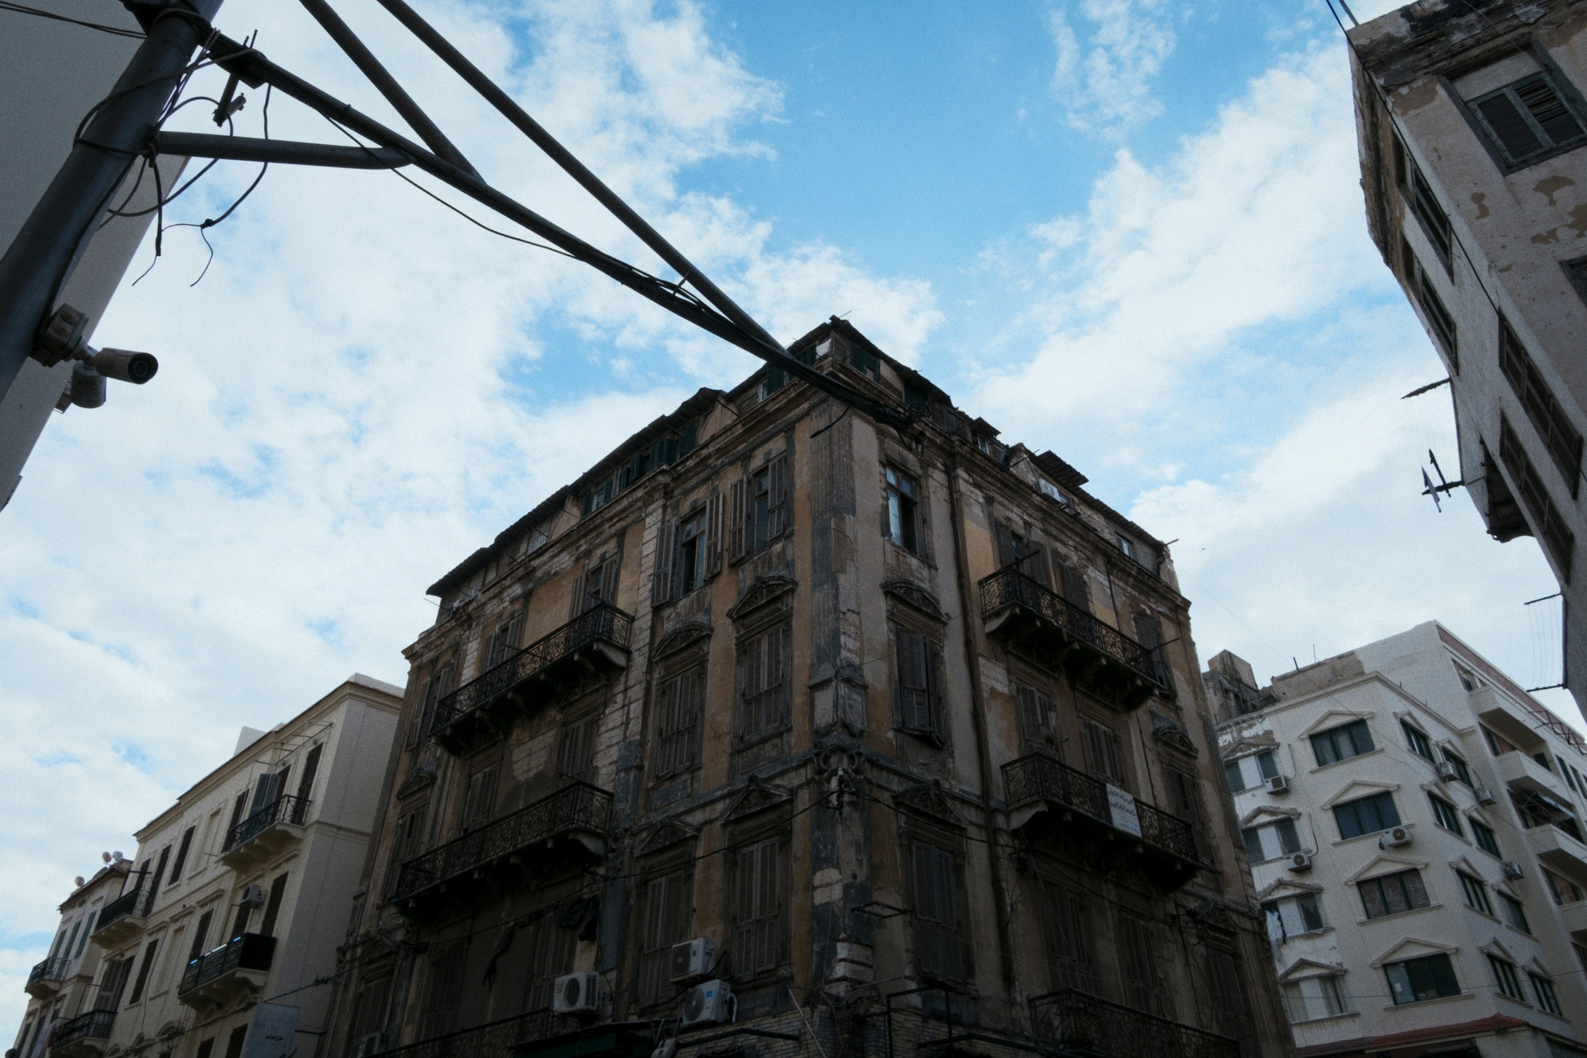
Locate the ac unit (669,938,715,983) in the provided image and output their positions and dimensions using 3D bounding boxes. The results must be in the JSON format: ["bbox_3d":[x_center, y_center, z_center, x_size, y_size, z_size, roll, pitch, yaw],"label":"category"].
[{"bbox_3d":[-1.697,7.296,17.871,0.785,0.550,0.265,-30,-46,34],"label":"ac unit"}]

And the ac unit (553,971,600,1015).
[{"bbox_3d":[-4.037,8.639,19.692,0.870,0.600,0.300,-30,-46,34],"label":"ac unit"}]

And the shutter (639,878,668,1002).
[{"bbox_3d":[-2.678,7.816,20.071,0.533,2.356,0.060,-30,-46,34],"label":"shutter"}]

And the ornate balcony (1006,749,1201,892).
[{"bbox_3d":[6.912,6.597,23.339,6.000,1.367,0.900,29,-45,-33],"label":"ornate balcony"}]

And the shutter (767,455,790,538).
[{"bbox_3d":[-0.356,-0.685,22.580,0.503,2.120,0.050,-30,-46,34],"label":"shutter"}]

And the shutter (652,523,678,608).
[{"bbox_3d":[-3.184,0.796,26.274,0.522,2.375,0.050,-21,-41,26],"label":"shutter"}]

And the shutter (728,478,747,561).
[{"bbox_3d":[-1.249,-0.208,24.215,0.550,2.365,0.060,-30,-46,34],"label":"shutter"}]

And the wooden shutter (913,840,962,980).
[{"bbox_3d":[2.416,6.438,17.848,1.081,2.186,0.050,29,-45,-33],"label":"wooden shutter"}]

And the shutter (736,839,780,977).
[{"bbox_3d":[-0.634,6.749,18.904,1.073,2.261,0.050,-30,-46,35],"label":"shutter"}]

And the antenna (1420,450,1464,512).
[{"bbox_3d":[9.820,-0.756,16.121,0.542,1.125,0.200,-18,-40,23],"label":"antenna"}]

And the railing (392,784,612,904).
[{"bbox_3d":[-7.112,7.736,25.371,7.746,0.921,0.918,-30,-46,35],"label":"railing"}]

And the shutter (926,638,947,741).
[{"bbox_3d":[2.947,3.293,21.788,0.050,2.185,0.618,-17,-40,22],"label":"shutter"}]

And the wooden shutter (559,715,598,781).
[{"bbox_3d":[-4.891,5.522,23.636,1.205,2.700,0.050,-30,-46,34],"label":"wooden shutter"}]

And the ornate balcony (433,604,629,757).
[{"bbox_3d":[-7.042,4.004,28.015,7.628,0.984,0.962,-30,-46,35],"label":"ornate balcony"}]

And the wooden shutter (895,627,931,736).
[{"bbox_3d":[2.449,3.041,21.400,0.618,2.242,0.050,14,-39,-18],"label":"wooden shutter"}]

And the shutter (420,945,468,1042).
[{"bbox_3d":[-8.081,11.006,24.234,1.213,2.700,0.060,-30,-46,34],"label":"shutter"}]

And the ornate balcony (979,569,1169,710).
[{"bbox_3d":[6.545,2.734,24.467,5.841,1.287,0.916,29,-45,-33],"label":"ornate balcony"}]

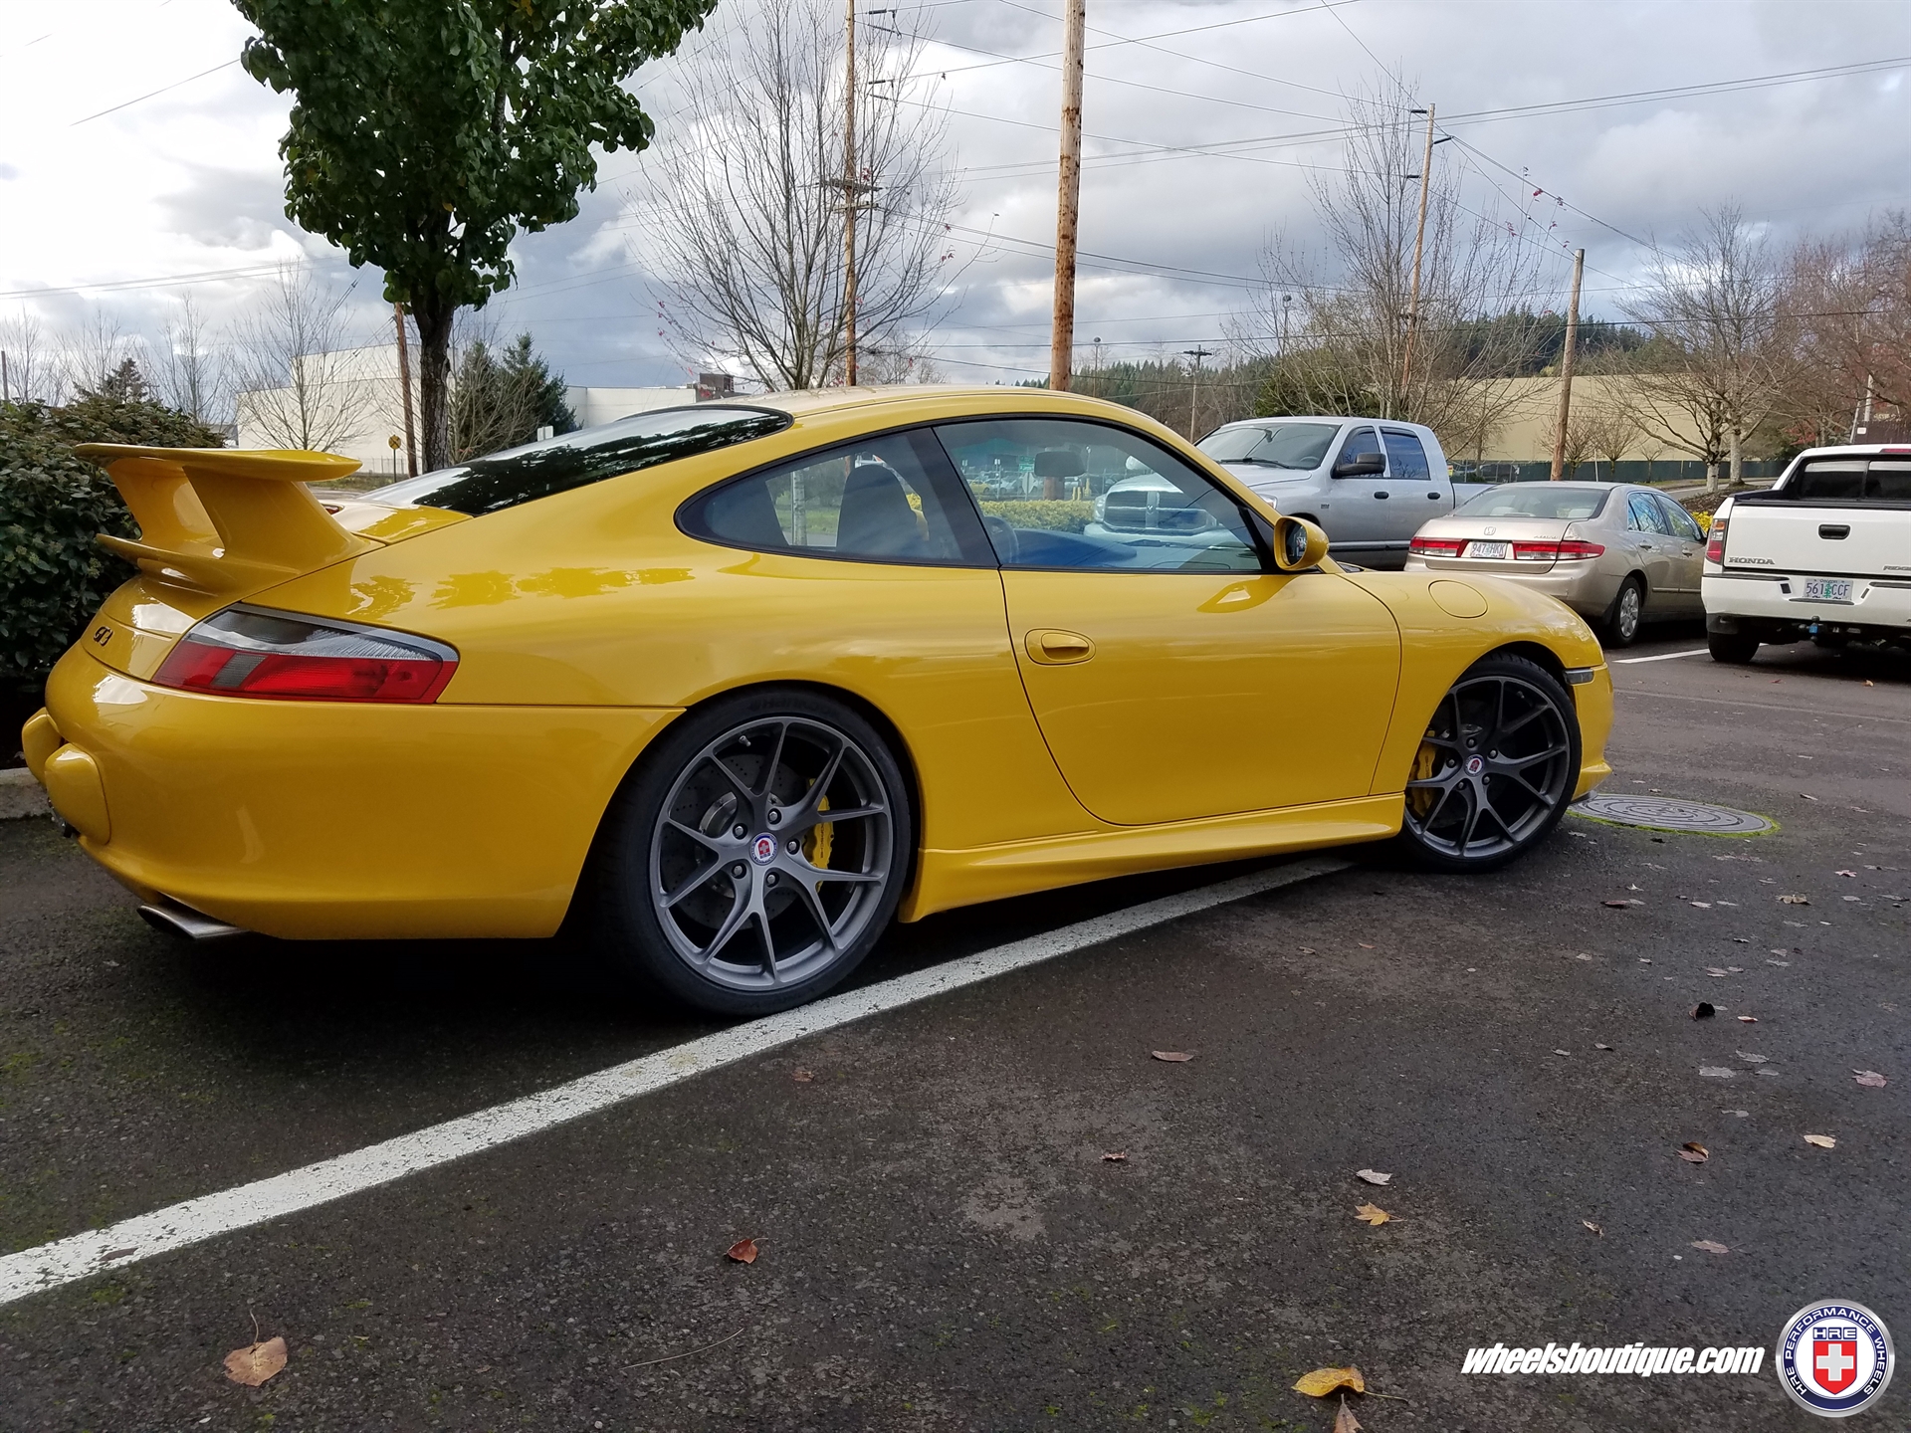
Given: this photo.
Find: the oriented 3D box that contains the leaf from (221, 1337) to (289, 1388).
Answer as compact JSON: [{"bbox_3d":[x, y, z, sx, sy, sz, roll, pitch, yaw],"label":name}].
[{"bbox_3d":[-0.753,0.700,1.550,0.064,0.015,0.085,-3,9,-33],"label":"leaf"}]

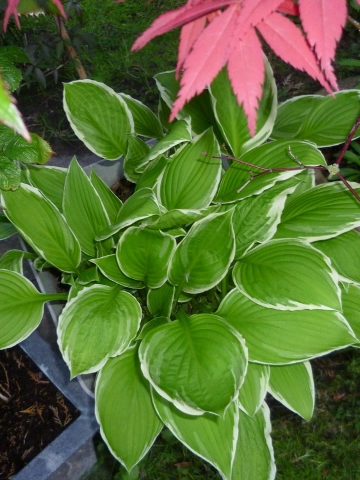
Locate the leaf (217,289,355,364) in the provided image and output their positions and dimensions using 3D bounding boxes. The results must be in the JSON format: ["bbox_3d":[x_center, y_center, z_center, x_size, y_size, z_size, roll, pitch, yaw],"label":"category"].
[{"bbox_3d":[0.152,0.123,0.745,0.210,0.035,0.112,16,54,-2],"label":"leaf"}]

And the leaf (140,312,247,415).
[{"bbox_3d":[0.019,0.161,0.682,0.132,0.042,0.146,-20,96,-14],"label":"leaf"}]

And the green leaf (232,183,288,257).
[{"bbox_3d":[0.139,-0.032,0.855,0.085,0.035,0.161,39,79,2],"label":"green leaf"}]

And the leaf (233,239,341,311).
[{"bbox_3d":[0.161,0.054,0.760,0.169,0.035,0.112,24,56,1],"label":"leaf"}]

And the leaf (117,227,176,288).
[{"bbox_3d":[-0.054,0.026,0.810,0.092,0.040,0.094,-3,78,-1],"label":"leaf"}]

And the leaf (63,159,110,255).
[{"bbox_3d":[-0.161,-0.056,0.865,0.075,0.030,0.167,-12,79,-12],"label":"leaf"}]

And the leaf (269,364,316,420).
[{"bbox_3d":[0.184,0.240,0.870,0.085,0.030,0.140,-21,98,-9],"label":"leaf"}]

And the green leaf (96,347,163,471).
[{"bbox_3d":[-0.068,0.226,0.706,0.098,0.030,0.172,2,81,2],"label":"green leaf"}]

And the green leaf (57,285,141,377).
[{"bbox_3d":[-0.133,0.143,0.795,0.115,0.040,0.142,26,86,10],"label":"green leaf"}]

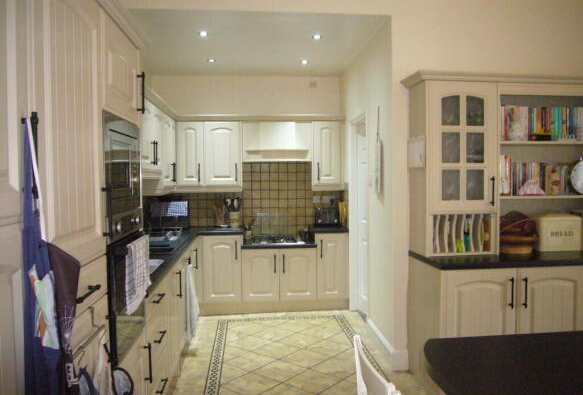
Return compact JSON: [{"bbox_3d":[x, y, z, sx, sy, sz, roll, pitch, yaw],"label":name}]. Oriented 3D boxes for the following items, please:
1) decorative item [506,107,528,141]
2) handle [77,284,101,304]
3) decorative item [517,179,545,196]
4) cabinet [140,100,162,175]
[{"bbox_3d":[1.566,-0.515,3.335,0.145,0.235,0.110,-1,3,-6],"label":"decorative item"},{"bbox_3d":[-0.639,0.298,1.450,0.040,0.020,0.212,-1,2,-5],"label":"handle"},{"bbox_3d":[1.755,-0.073,3.462,0.190,0.110,0.060,-1,2,-5],"label":"decorative item"},{"bbox_3d":[-1.308,-0.483,3.883,0.320,0.570,0.920,-1,3,-6],"label":"cabinet"}]

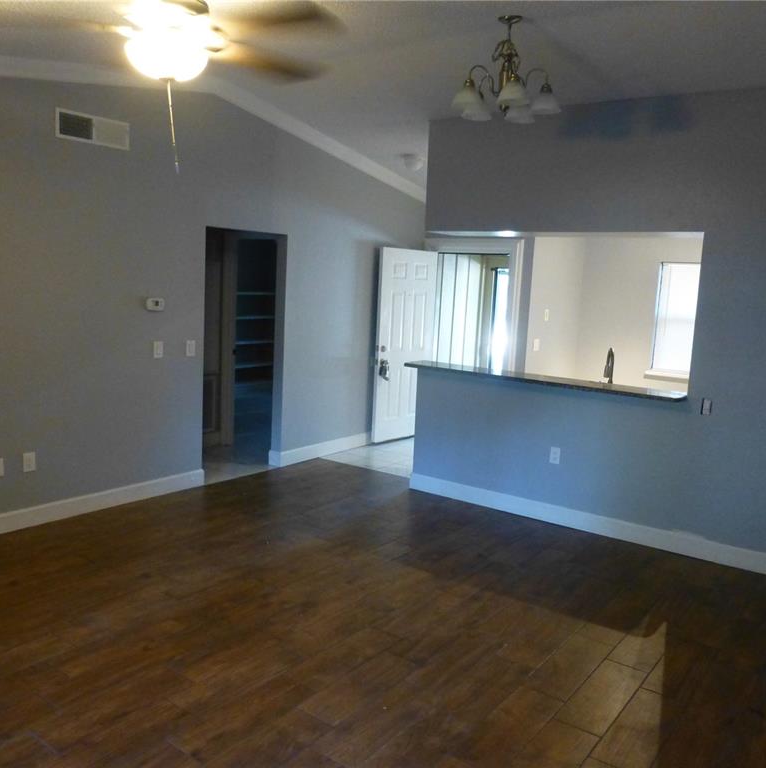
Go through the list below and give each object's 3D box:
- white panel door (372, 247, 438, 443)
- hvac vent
[{"bbox_3d":[0.255,-0.423,7.825,0.050,2.053,0.913,9,10,40],"label":"white panel door"},{"bbox_3d":[-1.863,-1.646,4.604,0.020,0.178,0.523,8,9,35],"label":"hvac vent"}]

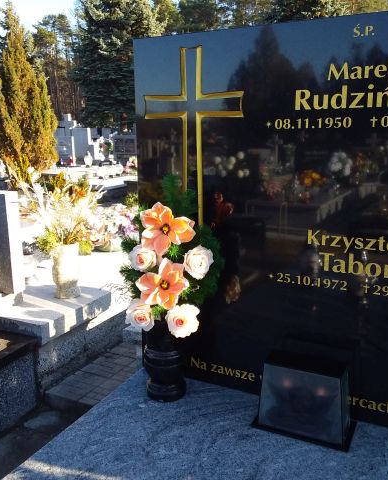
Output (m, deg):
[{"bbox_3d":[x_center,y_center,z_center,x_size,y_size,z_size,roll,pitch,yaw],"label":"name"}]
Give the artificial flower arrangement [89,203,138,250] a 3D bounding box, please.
[{"bbox_3d":[-0.798,-0.136,5.200,0.500,0.460,0.420,5,12,27],"label":"artificial flower arrangement"}]

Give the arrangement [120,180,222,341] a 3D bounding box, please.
[{"bbox_3d":[-0.064,0.065,1.796,0.345,0.546,0.250,2,11,10],"label":"arrangement"}]

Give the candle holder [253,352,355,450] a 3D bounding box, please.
[{"bbox_3d":[0.362,0.496,1.669,0.309,0.214,0.185,5,12,27],"label":"candle holder"}]

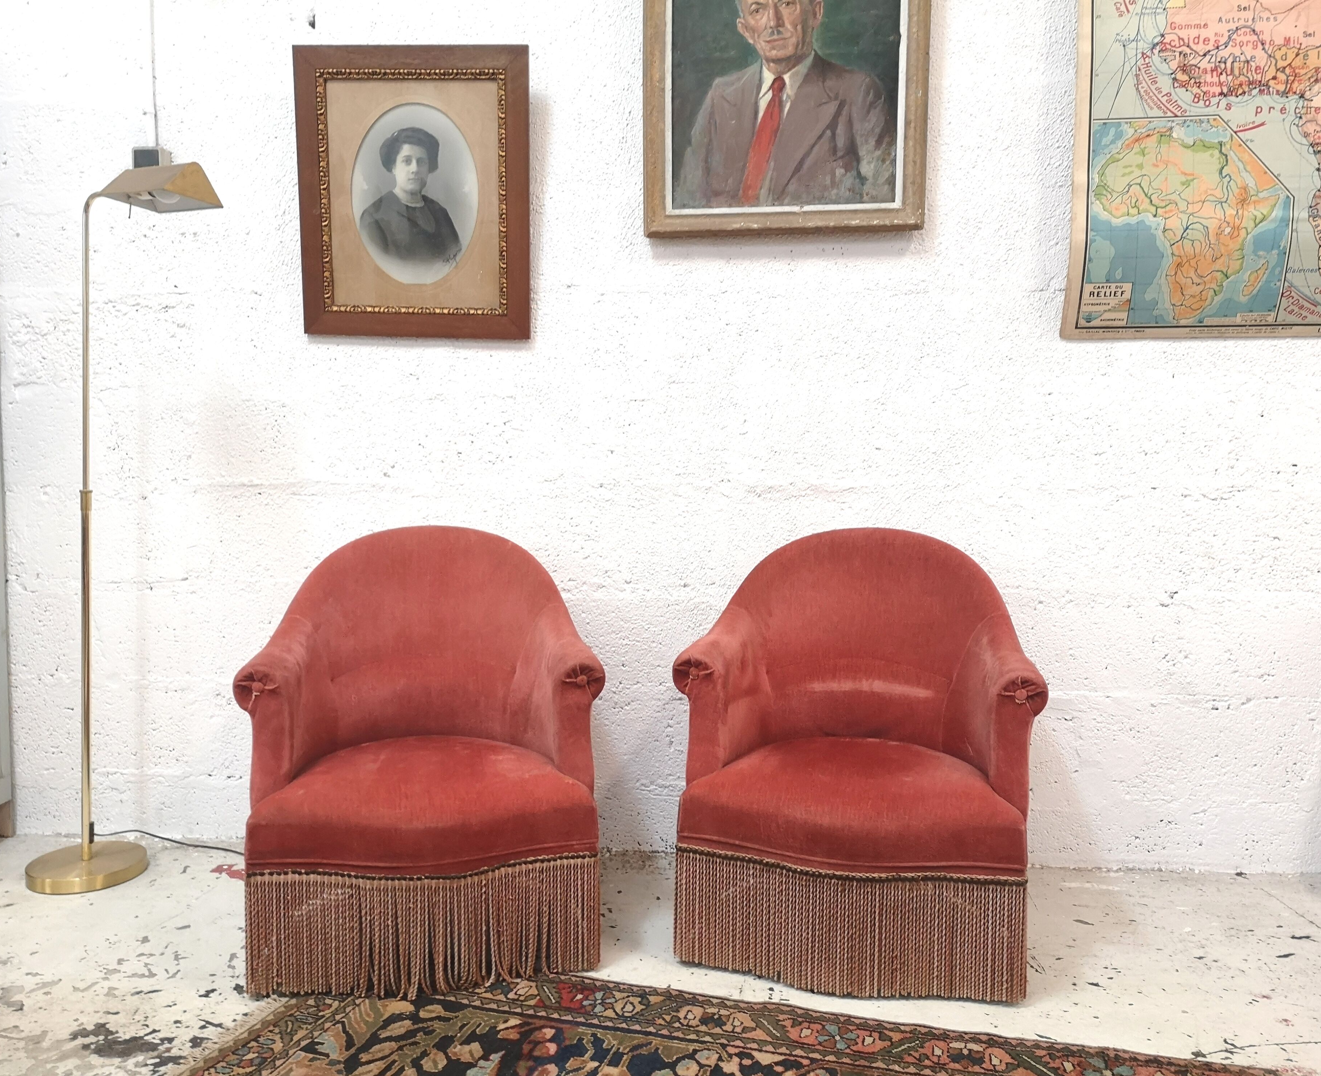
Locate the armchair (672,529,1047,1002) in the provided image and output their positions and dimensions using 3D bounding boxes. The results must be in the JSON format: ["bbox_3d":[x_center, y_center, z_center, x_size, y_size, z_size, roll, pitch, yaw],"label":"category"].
[{"bbox_3d":[0.379,0.366,2.130,0.632,0.735,0.600,1,5,14],"label":"armchair"}]

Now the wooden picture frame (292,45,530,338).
[{"bbox_3d":[-0.513,-0.718,2.346,0.488,0.582,0.035,2,11,4],"label":"wooden picture frame"}]

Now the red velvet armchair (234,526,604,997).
[{"bbox_3d":[-0.431,0.366,2.138,0.632,0.735,0.600,-1,5,-7],"label":"red velvet armchair"}]

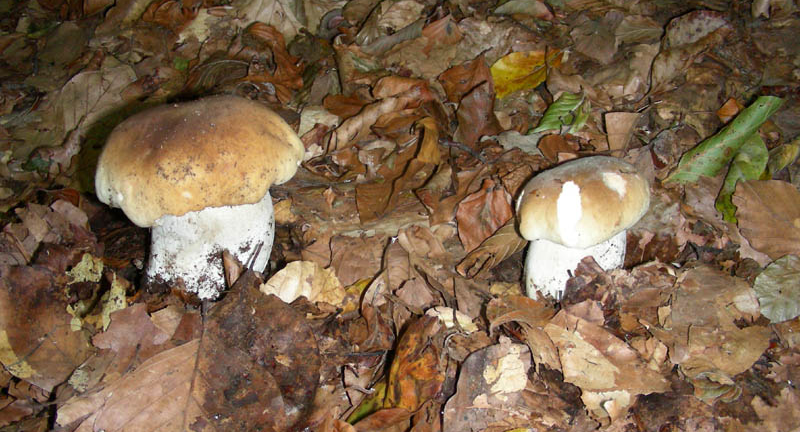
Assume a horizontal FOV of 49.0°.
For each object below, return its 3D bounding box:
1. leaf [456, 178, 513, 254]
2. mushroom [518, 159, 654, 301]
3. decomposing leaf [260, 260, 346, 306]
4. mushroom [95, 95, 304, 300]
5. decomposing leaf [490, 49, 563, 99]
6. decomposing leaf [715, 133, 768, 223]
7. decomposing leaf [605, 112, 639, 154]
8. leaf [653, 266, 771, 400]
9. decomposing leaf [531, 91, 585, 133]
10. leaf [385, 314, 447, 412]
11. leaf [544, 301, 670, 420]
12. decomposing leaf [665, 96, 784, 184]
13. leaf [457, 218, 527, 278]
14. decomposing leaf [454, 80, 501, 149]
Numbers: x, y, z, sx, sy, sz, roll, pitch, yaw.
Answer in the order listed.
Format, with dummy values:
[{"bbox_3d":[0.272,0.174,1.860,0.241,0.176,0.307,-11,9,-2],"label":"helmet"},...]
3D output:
[{"bbox_3d":[0.054,-0.002,0.596,0.052,0.017,0.032,-41,70,-14],"label":"leaf"},{"bbox_3d":[0.107,0.003,0.520,0.075,0.071,0.072,0,39,0],"label":"mushroom"},{"bbox_3d":[-0.060,0.041,0.543,0.052,0.015,0.031,2,58,-2],"label":"decomposing leaf"},{"bbox_3d":[-0.117,-0.018,0.522,0.120,0.100,0.115,0,39,0],"label":"mushroom"},{"bbox_3d":[0.111,-0.131,0.769,0.069,0.017,0.041,-22,64,-6],"label":"decomposing leaf"},{"bbox_3d":[0.251,-0.029,0.639,0.033,0.020,0.077,19,69,21],"label":"decomposing leaf"},{"bbox_3d":[0.160,-0.060,0.632,0.025,0.014,0.046,7,42,8],"label":"decomposing leaf"},{"bbox_3d":[0.184,0.064,0.514,0.057,0.020,0.096,24,52,27],"label":"leaf"},{"bbox_3d":[0.116,-0.077,0.647,0.048,0.018,0.028,-34,52,-32],"label":"decomposing leaf"},{"bbox_3d":[0.009,0.079,0.477,0.030,0.024,0.065,16,44,17],"label":"leaf"},{"bbox_3d":[0.113,0.078,0.480,0.057,0.020,0.072,-31,50,-30],"label":"leaf"},{"bbox_3d":[0.247,-0.056,0.666,0.110,0.020,0.026,-37,67,0],"label":"decomposing leaf"},{"bbox_3d":[0.061,0.023,0.564,0.051,0.020,0.025,-41,63,-21],"label":"leaf"},{"bbox_3d":[0.060,-0.082,0.715,0.035,0.018,0.056,-11,69,-1],"label":"decomposing leaf"}]

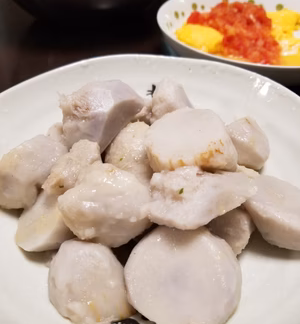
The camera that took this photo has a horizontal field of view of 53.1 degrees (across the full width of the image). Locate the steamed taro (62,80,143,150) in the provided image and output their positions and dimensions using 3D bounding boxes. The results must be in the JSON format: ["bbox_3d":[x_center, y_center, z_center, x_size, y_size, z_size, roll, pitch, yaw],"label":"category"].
[{"bbox_3d":[-0.032,-0.030,0.199,0.046,0.039,0.049,20,47,18],"label":"steamed taro"}]

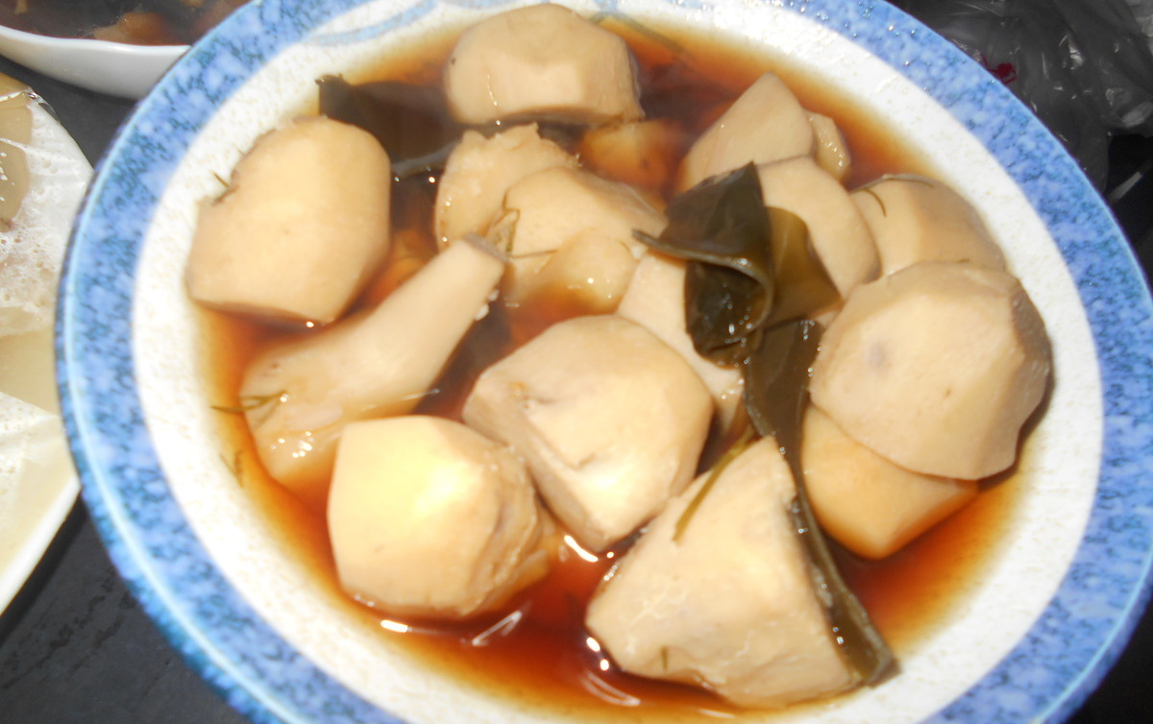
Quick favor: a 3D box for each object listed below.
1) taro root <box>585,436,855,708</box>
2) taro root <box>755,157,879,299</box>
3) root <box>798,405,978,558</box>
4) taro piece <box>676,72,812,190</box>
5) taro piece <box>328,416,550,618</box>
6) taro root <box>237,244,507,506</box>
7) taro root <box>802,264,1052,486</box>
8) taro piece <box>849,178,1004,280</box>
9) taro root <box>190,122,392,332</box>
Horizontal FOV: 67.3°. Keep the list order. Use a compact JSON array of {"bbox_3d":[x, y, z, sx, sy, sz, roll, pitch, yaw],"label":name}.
[{"bbox_3d":[0.030,0.043,0.175,0.049,0.039,0.049,-13,62,-14],"label":"taro root"},{"bbox_3d":[0.060,-0.034,0.227,0.038,0.031,0.045,-29,67,-22],"label":"taro root"},{"bbox_3d":[0.076,0.026,0.208,0.042,0.032,0.042,-24,66,-20],"label":"root"},{"bbox_3d":[0.050,-0.062,0.245,0.039,0.034,0.039,-29,67,-22],"label":"taro piece"},{"bbox_3d":[-0.026,0.031,0.165,0.040,0.044,0.035,3,59,-6],"label":"taro piece"},{"bbox_3d":[-0.045,0.001,0.196,0.070,0.031,0.035,-39,71,-25],"label":"taro root"},{"bbox_3d":[0.071,0.002,0.178,0.040,0.037,0.038,29,60,9],"label":"taro root"},{"bbox_3d":[0.084,-0.025,0.212,0.039,0.033,0.039,34,61,12],"label":"taro piece"},{"bbox_3d":[-0.061,-0.029,0.189,0.040,0.042,0.041,3,59,-6],"label":"taro root"}]

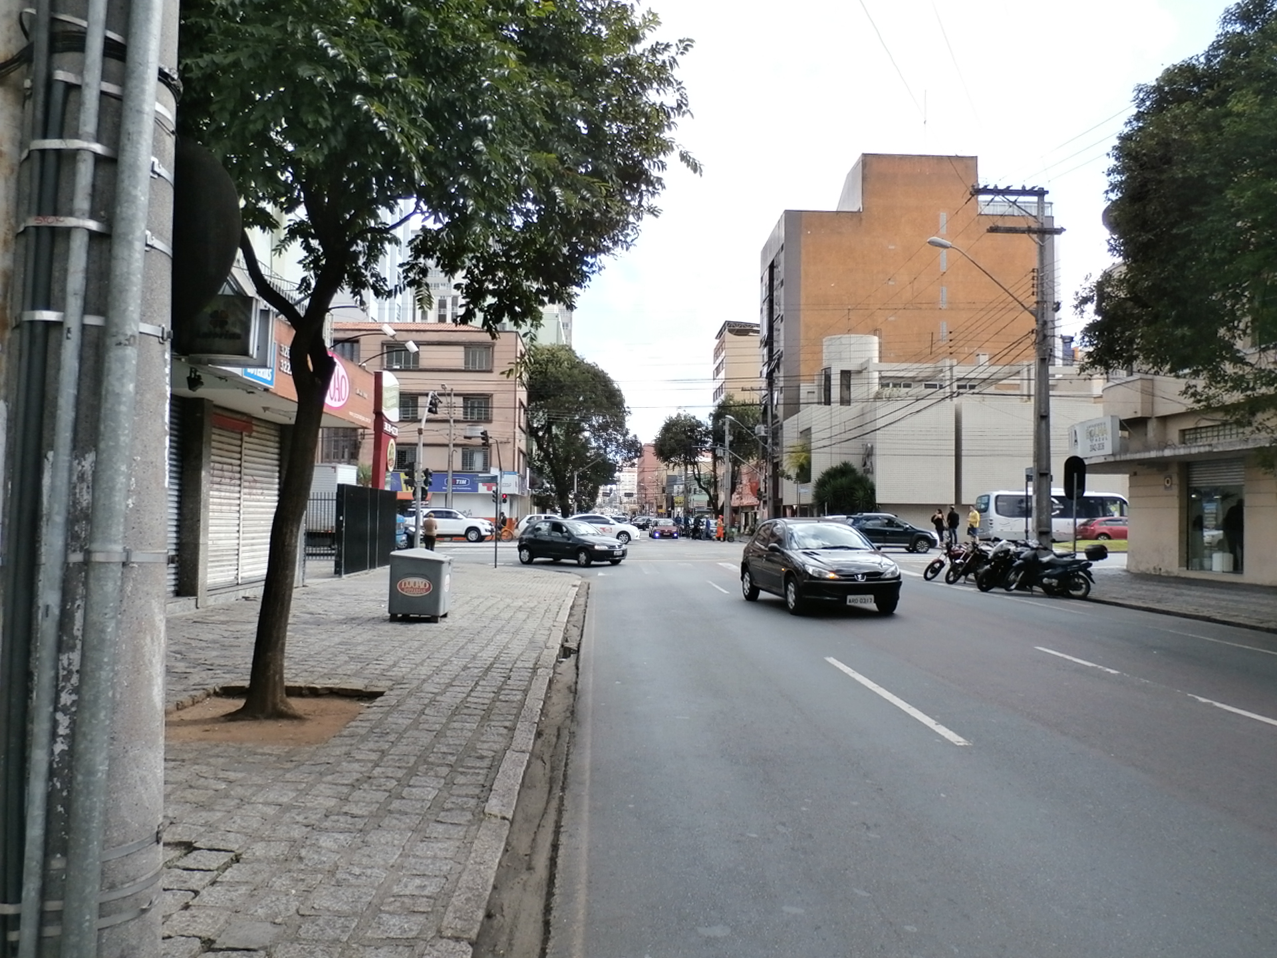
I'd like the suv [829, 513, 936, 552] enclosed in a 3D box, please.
[{"bbox_3d":[9.946,2.199,37.300,4.150,1.630,1.740,0,-2,-3],"label":"suv"}]

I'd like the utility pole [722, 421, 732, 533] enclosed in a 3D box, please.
[{"bbox_3d":[5.784,-0.004,59.629,0.500,7.800,0.450,0,-2,-3],"label":"utility pole"}]

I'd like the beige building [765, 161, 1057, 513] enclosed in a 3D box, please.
[{"bbox_3d":[21.348,-9.909,75.541,21.000,29.000,10.800,0,-2,-3],"label":"beige building"}]

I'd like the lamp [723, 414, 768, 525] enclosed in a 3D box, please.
[{"bbox_3d":[6.752,-0.167,58.052,2.700,7.850,0.500,1,-2,-2],"label":"lamp"}]

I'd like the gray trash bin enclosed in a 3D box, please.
[{"bbox_3d":[-2.947,1.437,12.403,0.670,0.930,0.610,1,-2,2],"label":"gray trash bin"}]

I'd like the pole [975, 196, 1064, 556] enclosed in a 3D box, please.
[{"bbox_3d":[8.677,-2.191,20.903,2.000,8.850,0.400,1,-2,0],"label":"pole"}]

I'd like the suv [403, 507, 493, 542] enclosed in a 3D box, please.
[{"bbox_3d":[-10.381,2.512,50.536,4.700,1.850,1.840,1,-2,-1],"label":"suv"}]

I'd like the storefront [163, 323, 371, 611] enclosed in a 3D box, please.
[{"bbox_3d":[-5.949,-0.087,15.112,1.800,4.150,5.300,1,-2,-2],"label":"storefront"}]

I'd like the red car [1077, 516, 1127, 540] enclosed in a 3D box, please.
[{"bbox_3d":[24.170,2.630,45.944,4.300,1.470,1.770,1,-2,-2],"label":"red car"}]

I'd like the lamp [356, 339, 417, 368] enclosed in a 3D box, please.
[{"bbox_3d":[-4.971,-2.471,18.200,1.220,0.600,0.320,0,-2,-3],"label":"lamp"}]

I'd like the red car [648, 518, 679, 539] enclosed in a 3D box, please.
[{"bbox_3d":[1.732,3.281,61.970,1.660,1.420,3.900,0,-2,-3],"label":"red car"}]

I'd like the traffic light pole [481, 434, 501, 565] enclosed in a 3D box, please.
[{"bbox_3d":[-3.998,0.557,25.362,0.520,3.760,0.320,0,-2,-3],"label":"traffic light pole"}]

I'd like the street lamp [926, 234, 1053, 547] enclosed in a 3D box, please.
[{"bbox_3d":[7.887,-1.590,20.695,2.860,7.800,0.400,0,-2,-3],"label":"street lamp"}]

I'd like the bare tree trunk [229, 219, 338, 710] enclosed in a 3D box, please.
[{"bbox_3d":[-2.799,-0.028,7.300,0.800,3.780,0.600,0,-2,-3],"label":"bare tree trunk"}]

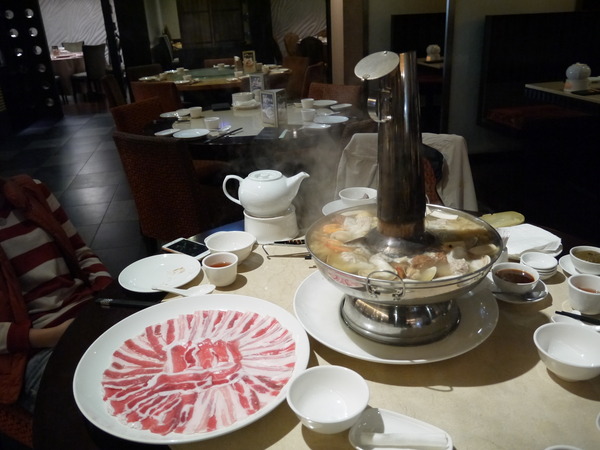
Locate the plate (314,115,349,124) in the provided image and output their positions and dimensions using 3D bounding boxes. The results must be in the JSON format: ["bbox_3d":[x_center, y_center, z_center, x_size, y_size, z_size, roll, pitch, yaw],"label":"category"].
[{"bbox_3d":[0.164,-0.538,2.527,0.177,0.021,0.177,-2,23,1],"label":"plate"}]

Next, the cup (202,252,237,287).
[{"bbox_3d":[-0.168,0.097,1.031,0.075,0.051,0.075,-3,23,0],"label":"cup"}]

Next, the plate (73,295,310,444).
[{"bbox_3d":[-0.164,0.216,0.774,0.360,0.032,0.360,-2,23,1],"label":"plate"}]

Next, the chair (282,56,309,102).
[{"bbox_3d":[-0.235,-1.512,5.731,0.540,0.833,0.460,-19,28,-34],"label":"chair"}]

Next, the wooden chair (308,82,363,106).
[{"bbox_3d":[0.090,-0.482,3.271,0.460,0.833,0.540,17,30,38],"label":"wooden chair"}]

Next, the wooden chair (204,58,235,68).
[{"bbox_3d":[-0.941,-1.531,5.816,0.457,0.863,0.558,-2,23,0],"label":"wooden chair"}]

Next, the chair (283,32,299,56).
[{"bbox_3d":[0.047,-3.117,9.047,0.520,0.860,0.460,6,25,19],"label":"chair"}]

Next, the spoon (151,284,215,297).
[{"bbox_3d":[-0.226,0.131,0.969,0.126,0.038,0.043,-10,24,-17],"label":"spoon"}]

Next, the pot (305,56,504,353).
[{"bbox_3d":[0.177,-0.052,0.836,0.350,0.464,0.355,-3,23,1],"label":"pot"}]

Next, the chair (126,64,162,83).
[{"bbox_3d":[-1.692,-1.444,5.779,0.450,0.840,0.530,-18,27,-31],"label":"chair"}]

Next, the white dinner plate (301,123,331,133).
[{"bbox_3d":[0.085,-0.477,2.393,0.136,0.019,0.136,-3,23,0],"label":"white dinner plate"}]

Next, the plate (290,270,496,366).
[{"bbox_3d":[0.166,0.150,0.888,0.357,0.033,0.357,-2,23,1],"label":"plate"}]

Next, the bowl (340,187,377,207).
[{"bbox_3d":[0.163,-0.064,1.346,0.108,0.052,0.108,-2,23,1],"label":"bowl"}]

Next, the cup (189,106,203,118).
[{"bbox_3d":[-0.627,-0.682,2.954,0.077,0.060,0.077,-3,23,0],"label":"cup"}]

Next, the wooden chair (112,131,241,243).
[{"bbox_3d":[-0.423,-0.057,2.293,0.467,0.873,0.579,10,26,26],"label":"wooden chair"}]

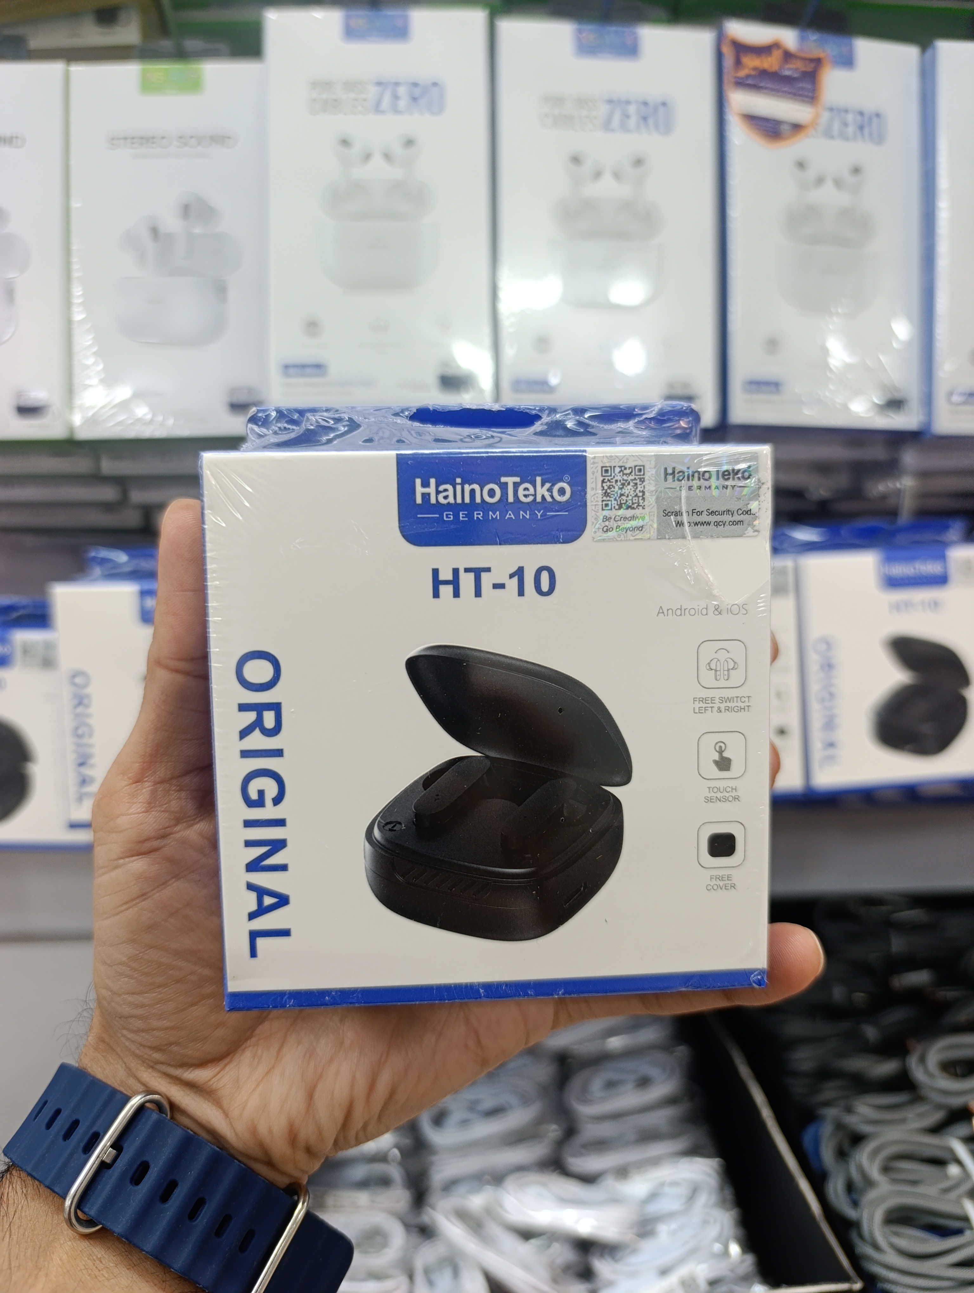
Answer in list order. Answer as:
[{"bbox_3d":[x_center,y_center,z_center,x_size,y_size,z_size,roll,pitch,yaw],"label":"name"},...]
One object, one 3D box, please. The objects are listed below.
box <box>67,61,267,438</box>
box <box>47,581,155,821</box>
[{"bbox_3d":[-0.152,-0.191,0.435,0.099,0.180,0.040,-1,1,-1],"label":"box"},{"bbox_3d":[-0.128,0.022,0.384,0.105,0.104,0.040,-1,6,0],"label":"box"}]

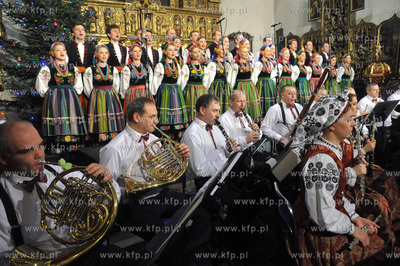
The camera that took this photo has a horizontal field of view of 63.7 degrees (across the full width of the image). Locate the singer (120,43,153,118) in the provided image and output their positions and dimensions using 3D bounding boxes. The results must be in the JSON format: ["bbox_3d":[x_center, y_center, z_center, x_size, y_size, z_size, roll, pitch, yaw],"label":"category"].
[{"bbox_3d":[-0.943,-0.572,4.989,0.600,1.580,0.540,-7,9,-28],"label":"singer"}]

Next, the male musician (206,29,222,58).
[{"bbox_3d":[0.364,-1.220,6.727,0.330,1.770,0.520,6,12,44],"label":"male musician"}]

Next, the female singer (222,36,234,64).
[{"bbox_3d":[0.582,-1.125,6.614,0.560,1.680,0.500,-7,9,-28],"label":"female singer"}]

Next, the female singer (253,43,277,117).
[{"bbox_3d":[1.350,-0.905,6.424,0.580,1.680,0.520,-7,9,-28],"label":"female singer"}]

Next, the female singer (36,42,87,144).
[{"bbox_3d":[-2.051,-0.501,4.846,0.700,1.680,0.580,-7,9,-30],"label":"female singer"}]

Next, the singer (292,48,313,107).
[{"bbox_3d":[2.319,-1.133,7.370,0.560,1.470,0.460,-6,10,-24],"label":"singer"}]

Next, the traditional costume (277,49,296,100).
[{"bbox_3d":[1.836,-1.053,6.870,0.570,1.470,0.460,-6,10,-24],"label":"traditional costume"}]

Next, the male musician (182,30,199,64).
[{"bbox_3d":[-0.126,-1.194,6.696,0.540,1.780,0.360,-8,11,-32],"label":"male musician"}]

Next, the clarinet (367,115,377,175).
[{"bbox_3d":[1.625,0.118,3.050,0.070,0.620,0.070,-1,8,10],"label":"clarinet"}]

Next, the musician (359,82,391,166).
[{"bbox_3d":[2.799,-0.149,5.241,0.550,1.300,0.740,-4,8,-10],"label":"musician"}]

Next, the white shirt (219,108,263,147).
[{"bbox_3d":[0.404,-0.005,3.250,0.470,0.530,0.400,-9,12,-35],"label":"white shirt"}]

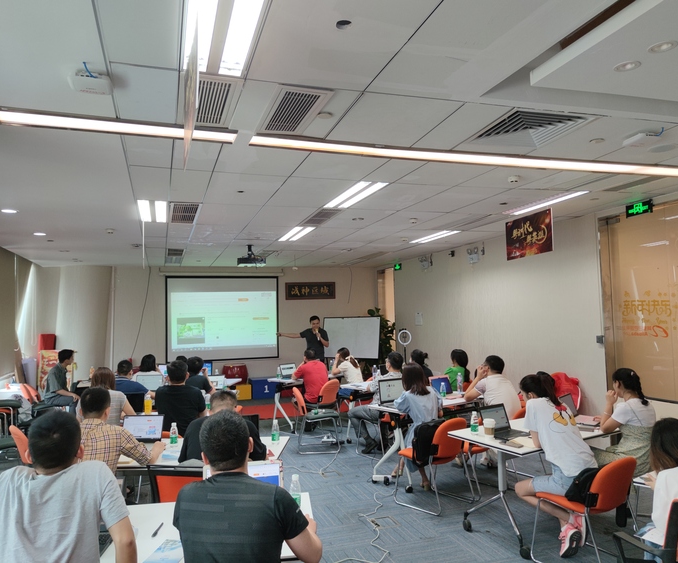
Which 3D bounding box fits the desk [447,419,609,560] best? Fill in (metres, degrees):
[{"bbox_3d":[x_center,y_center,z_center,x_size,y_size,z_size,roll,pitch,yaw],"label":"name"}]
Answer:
[{"bbox_3d":[1.643,1.553,4.128,1.400,0.750,0.720,1,-4,-32],"label":"desk"}]

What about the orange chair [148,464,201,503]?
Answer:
[{"bbox_3d":[-0.873,1.501,3.232,0.550,0.900,0.600,-2,-4,-2],"label":"orange chair"}]

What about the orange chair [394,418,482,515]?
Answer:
[{"bbox_3d":[0.890,1.595,4.710,0.520,0.790,0.600,1,-5,-39],"label":"orange chair"}]

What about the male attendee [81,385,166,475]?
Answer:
[{"bbox_3d":[-1.647,1.402,3.757,0.550,1.315,0.800,-2,-4,5],"label":"male attendee"}]

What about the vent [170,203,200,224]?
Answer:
[{"bbox_3d":[-1.689,-0.748,5.681,0.300,0.060,1.170,0,-4,-19],"label":"vent"}]

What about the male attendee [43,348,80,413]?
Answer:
[{"bbox_3d":[-4.305,1.754,8.100,0.720,1.360,0.460,0,-4,-28],"label":"male attendee"}]

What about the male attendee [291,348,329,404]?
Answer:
[{"bbox_3d":[-0.509,1.660,7.920,0.500,1.274,0.780,1,-5,-38],"label":"male attendee"}]

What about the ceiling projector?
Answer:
[{"bbox_3d":[-1.381,-0.406,8.210,0.390,0.340,0.300,0,-4,-19],"label":"ceiling projector"}]

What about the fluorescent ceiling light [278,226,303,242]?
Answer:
[{"bbox_3d":[-0.683,-0.659,7.277,0.110,0.050,1.180,-1,-4,-19],"label":"fluorescent ceiling light"}]

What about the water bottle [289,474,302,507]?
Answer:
[{"bbox_3d":[-0.205,1.019,2.498,0.060,0.178,0.060,0,-4,-19],"label":"water bottle"}]

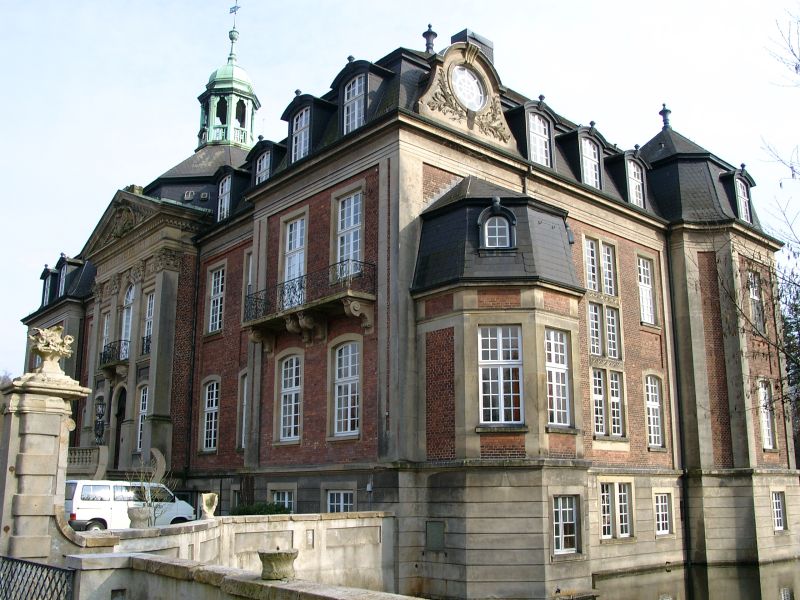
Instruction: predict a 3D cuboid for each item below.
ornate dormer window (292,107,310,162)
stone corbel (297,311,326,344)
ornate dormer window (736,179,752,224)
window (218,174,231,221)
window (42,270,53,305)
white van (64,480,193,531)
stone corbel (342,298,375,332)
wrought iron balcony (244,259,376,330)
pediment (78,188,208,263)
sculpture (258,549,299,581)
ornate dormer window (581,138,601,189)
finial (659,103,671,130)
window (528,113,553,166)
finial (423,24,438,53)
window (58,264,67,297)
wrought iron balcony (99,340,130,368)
[{"bbox_3d":[-3.857,-6.504,30.971,0.320,2.030,1.120,12,-18,-40],"label":"ornate dormer window"},{"bbox_3d":[-3.028,0.916,27.021,0.970,1.050,0.420,12,-18,-40],"label":"stone corbel"},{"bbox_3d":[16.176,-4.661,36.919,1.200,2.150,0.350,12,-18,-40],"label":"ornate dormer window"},{"bbox_3d":[-8.227,-4.790,36.900,0.400,2.150,1.150,12,-18,-40],"label":"window"},{"bbox_3d":[-24.314,-0.740,54.192,0.320,2.050,1.100,12,-18,-40],"label":"window"},{"bbox_3d":[-9.210,7.220,27.150,4.750,1.940,1.840,12,-18,-40],"label":"white van"},{"bbox_3d":[-1.275,0.567,24.901,0.950,0.930,0.460,12,-18,-40],"label":"stone corbel"},{"bbox_3d":[-3.268,0.003,27.220,1.150,1.300,6.480,12,-18,-40],"label":"wrought iron balcony"},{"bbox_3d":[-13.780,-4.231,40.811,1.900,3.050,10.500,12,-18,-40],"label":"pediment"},{"bbox_3d":[-1.039,2.262,6.700,0.350,0.225,0.350,0,-14,0],"label":"sculpture"},{"bbox_3d":[8.187,-5.840,33.781,1.150,2.050,0.320,12,-18,-40],"label":"ornate dormer window"},{"bbox_3d":[14.137,-9.738,41.967,0.550,1.450,0.550,12,-18,-40],"label":"finial"},{"bbox_3d":[5.527,-6.325,31.023,1.300,2.200,0.400,12,-18,-40],"label":"window"},{"bbox_3d":[1.293,-11.155,33.531,0.620,1.400,0.620,0,-14,0],"label":"finial"},{"bbox_3d":[-21.921,-1.268,51.084,0.350,2.100,1.150,12,-18,-40],"label":"window"},{"bbox_3d":[-13.821,2.774,38.513,0.950,1.220,3.100,12,-18,-40],"label":"wrought iron balcony"}]

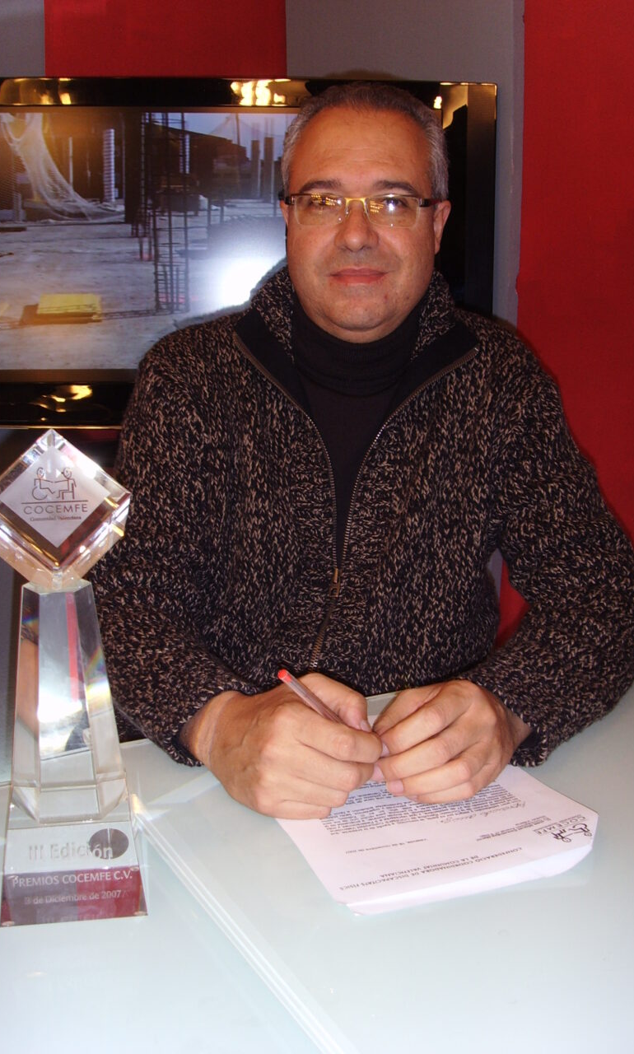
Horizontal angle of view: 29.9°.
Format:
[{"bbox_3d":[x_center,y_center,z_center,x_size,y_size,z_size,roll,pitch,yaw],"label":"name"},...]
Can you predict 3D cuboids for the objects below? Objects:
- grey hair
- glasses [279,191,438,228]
[{"bbox_3d":[0.049,-0.365,1.195,0.168,0.150,0.185,2,14,6],"label":"grey hair"},{"bbox_3d":[0.043,-0.311,1.179,0.142,0.041,0.138,2,14,6],"label":"glasses"}]

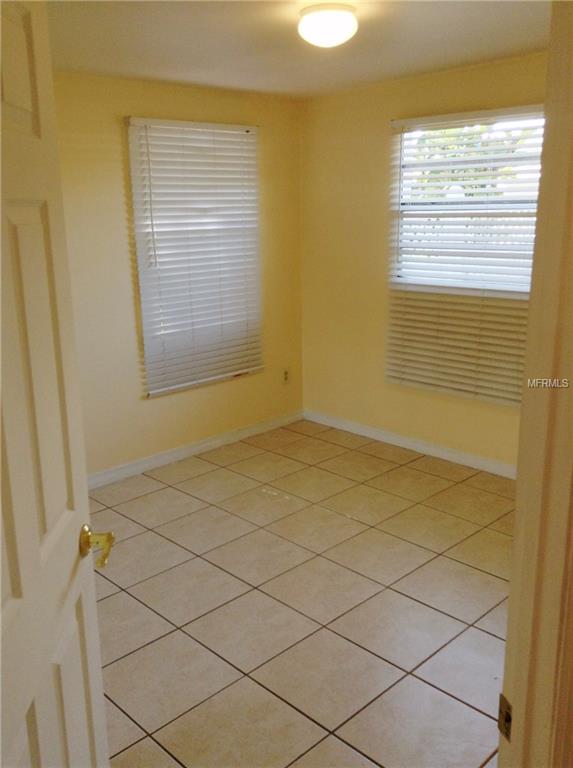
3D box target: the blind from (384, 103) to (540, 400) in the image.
[{"bbox_3d":[1.012,-0.710,4.230,0.060,1.604,1.013,-15,21,-42],"label":"blind"}]

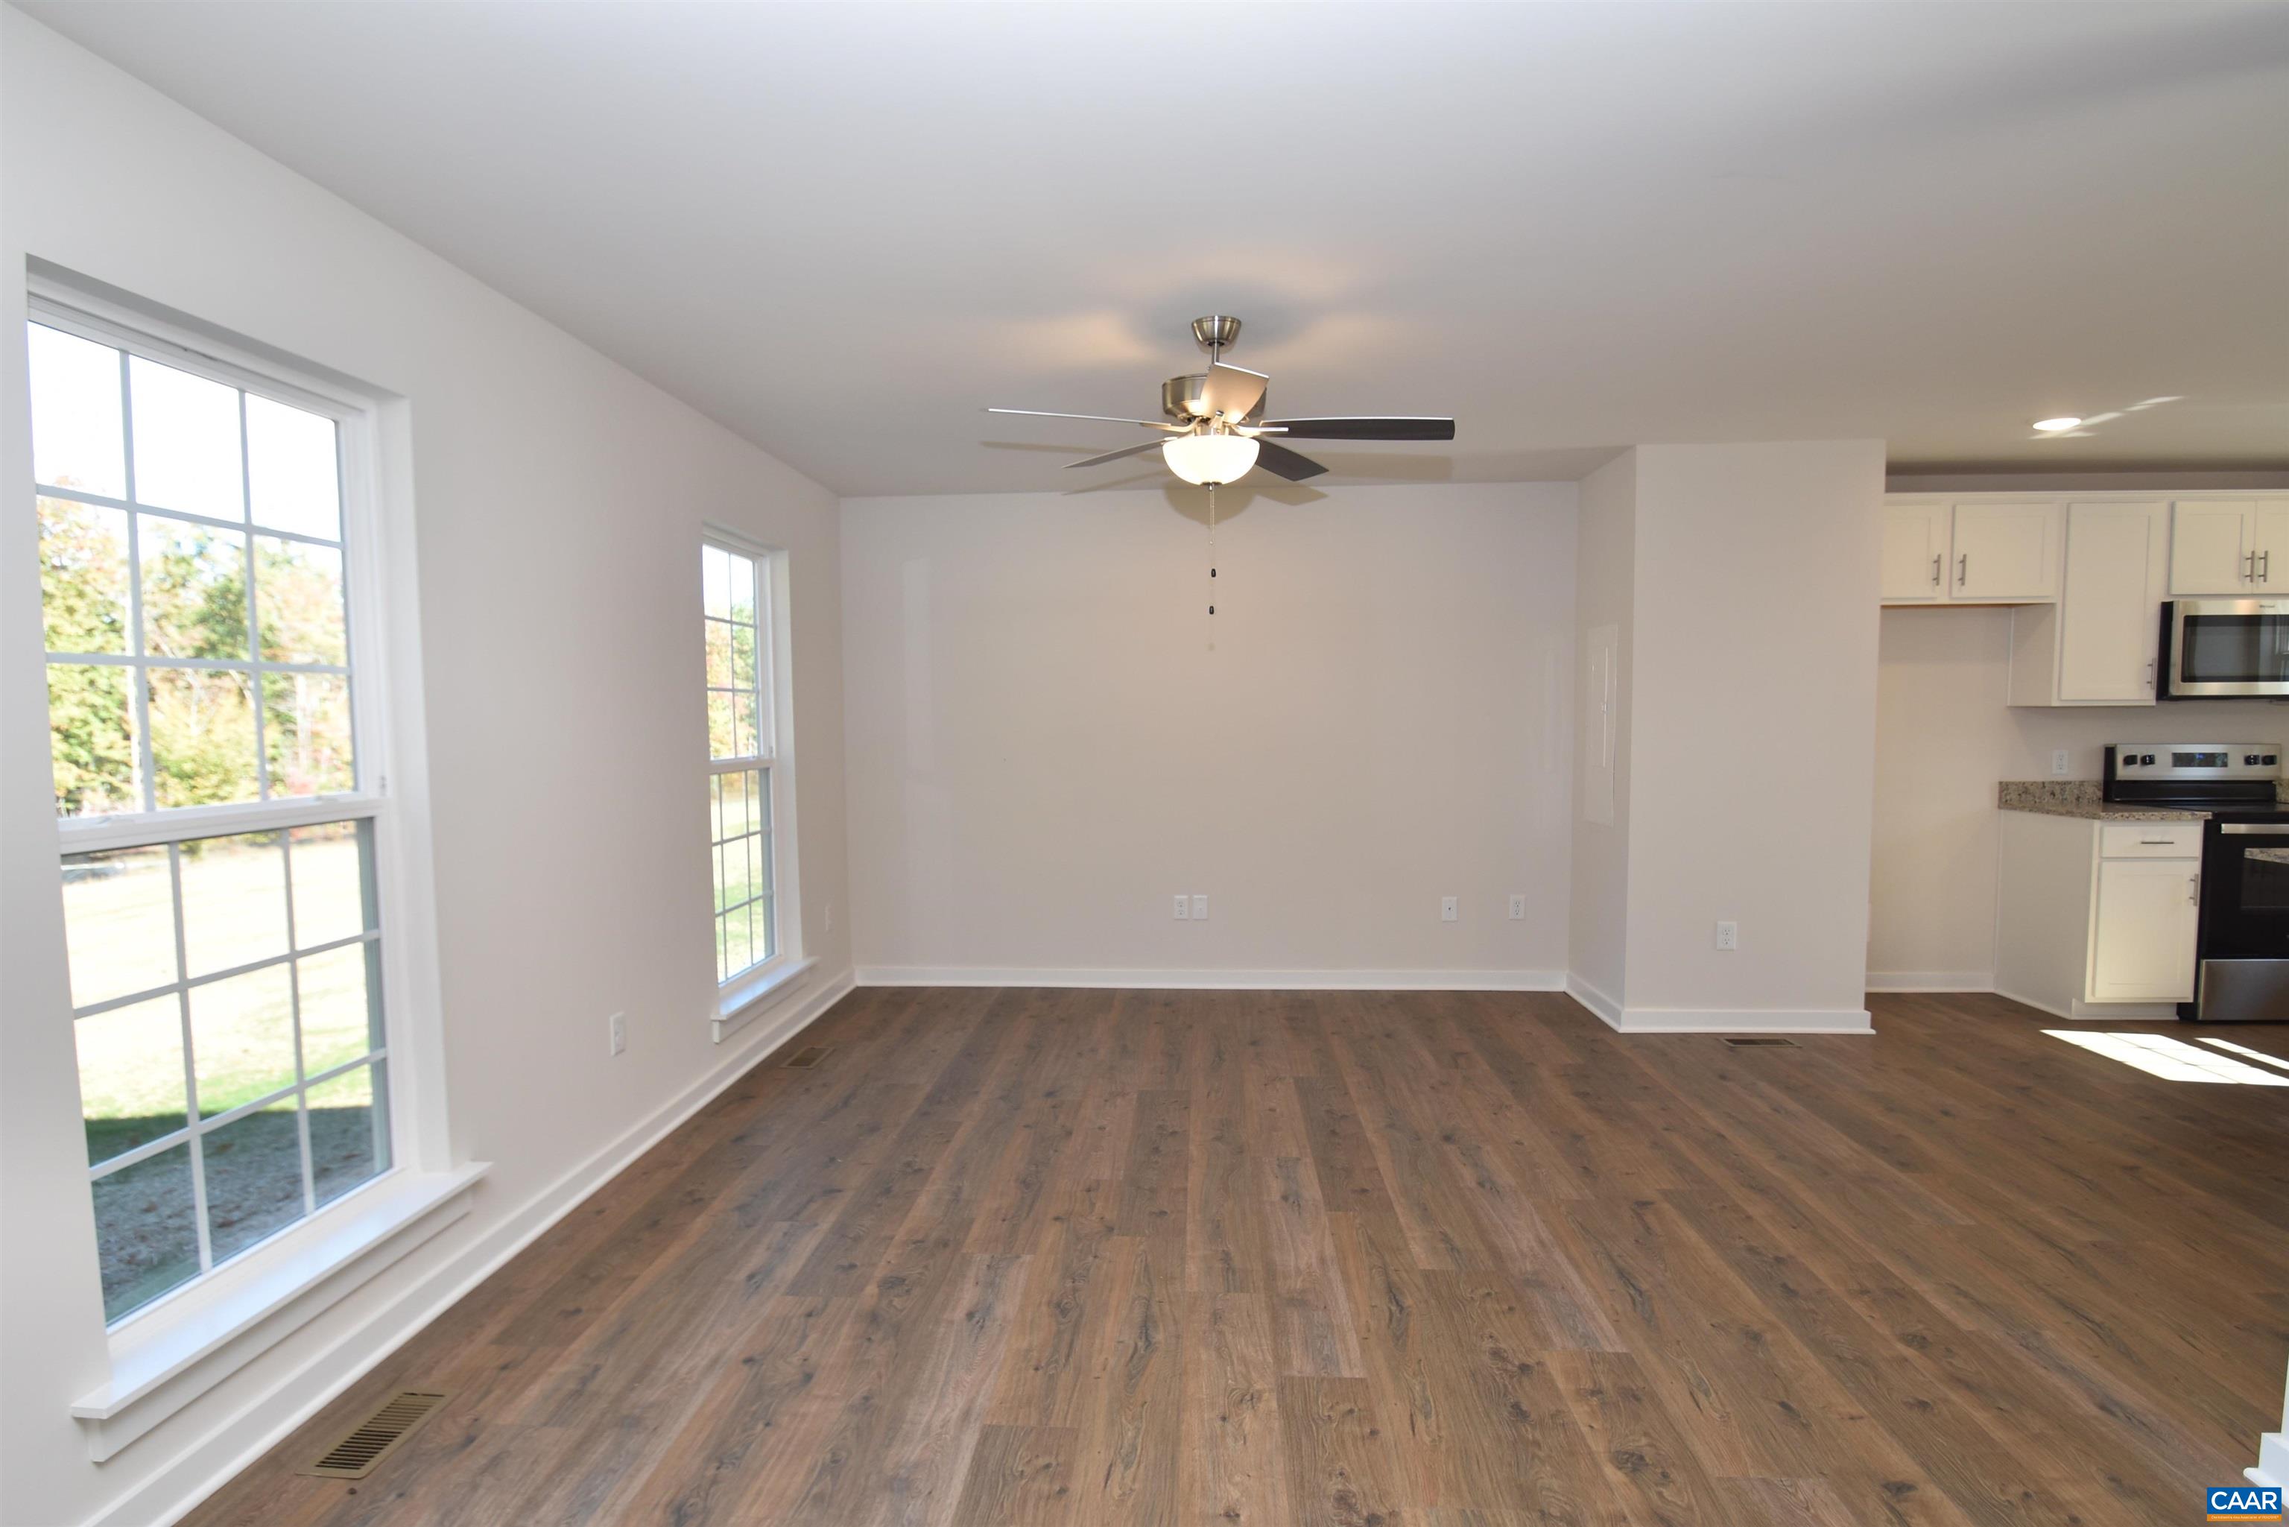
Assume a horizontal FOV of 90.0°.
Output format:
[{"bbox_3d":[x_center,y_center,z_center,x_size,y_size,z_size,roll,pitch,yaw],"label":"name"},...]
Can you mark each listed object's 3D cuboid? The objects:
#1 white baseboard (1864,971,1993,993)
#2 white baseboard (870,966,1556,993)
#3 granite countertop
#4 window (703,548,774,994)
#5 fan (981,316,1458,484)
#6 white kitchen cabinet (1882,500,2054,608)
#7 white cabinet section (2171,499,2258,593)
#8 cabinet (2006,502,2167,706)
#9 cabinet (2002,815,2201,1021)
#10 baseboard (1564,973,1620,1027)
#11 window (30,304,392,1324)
[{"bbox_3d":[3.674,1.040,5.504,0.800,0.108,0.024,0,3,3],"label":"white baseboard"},{"bbox_3d":[0.301,1.062,5.683,3.569,0.108,0.024,0,3,3],"label":"white baseboard"},{"bbox_3d":[4.291,0.169,5.144,0.475,0.135,0.625,0,3,3],"label":"granite countertop"},{"bbox_3d":[-1.626,0.001,4.597,0.075,1.720,0.820,0,3,3],"label":"window"},{"bbox_3d":[0.197,-1.009,3.217,1.290,0.455,1.270,0,3,3],"label":"fan"},{"bbox_3d":[3.593,-0.947,5.262,0.925,0.480,0.320,0,3,3],"label":"white kitchen cabinet"},{"bbox_3d":[4.710,-0.955,5.186,0.352,0.409,0.313,0,3,3],"label":"white cabinet section"},{"bbox_3d":[4.287,-0.724,5.237,0.453,0.930,0.320,0,3,3],"label":"cabinet"},{"bbox_3d":[4.292,0.676,5.184,0.460,0.878,0.590,0,3,3],"label":"cabinet"},{"bbox_3d":[2.051,1.067,5.217,0.024,0.108,0.750,0,3,3],"label":"baseboard"},{"bbox_3d":[-1.751,0.107,2.232,0.075,1.720,0.820,0,3,3],"label":"window"}]

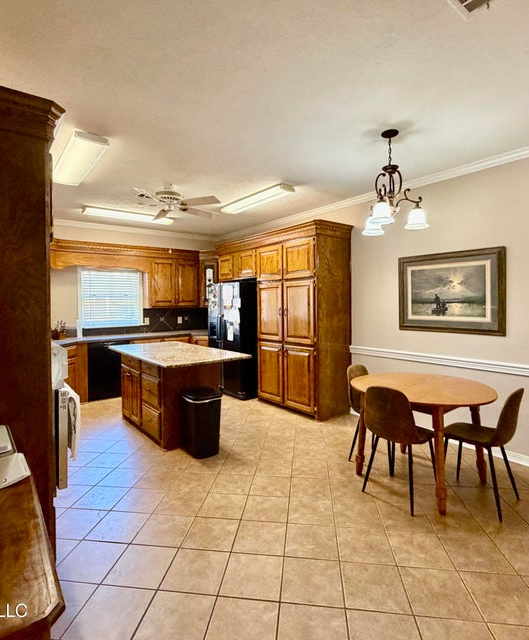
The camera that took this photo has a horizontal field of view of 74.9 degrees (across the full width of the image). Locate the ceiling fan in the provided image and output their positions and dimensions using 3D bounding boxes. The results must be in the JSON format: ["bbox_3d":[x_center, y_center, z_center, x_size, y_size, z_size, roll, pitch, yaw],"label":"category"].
[{"bbox_3d":[-0.999,-1.298,3.643,1.296,0.288,1.296,-3,4,-38],"label":"ceiling fan"}]

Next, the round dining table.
[{"bbox_3d":[1.259,0.907,2.784,1.025,0.763,1.025,-1,3,0],"label":"round dining table"}]

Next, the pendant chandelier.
[{"bbox_3d":[0.936,-1.049,2.594,0.554,0.730,0.554,-3,4,-38],"label":"pendant chandelier"}]

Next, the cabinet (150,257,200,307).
[{"bbox_3d":[-1.663,-0.642,6.143,0.922,0.803,0.367,-3,4,-38],"label":"cabinet"}]

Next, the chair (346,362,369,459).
[{"bbox_3d":[1.025,0.849,3.074,0.446,0.857,0.526,-3,4,-38],"label":"chair"}]

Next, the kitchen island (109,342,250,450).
[{"bbox_3d":[-1.110,0.810,4.234,0.965,0.875,1.915,-3,4,-38],"label":"kitchen island"}]

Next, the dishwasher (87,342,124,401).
[{"bbox_3d":[-2.516,0.765,5.494,0.598,0.878,0.554,-3,4,-38],"label":"dishwasher"}]

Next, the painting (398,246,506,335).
[{"bbox_3d":[1.809,-0.269,3.441,0.042,0.796,1.014,-3,4,-38],"label":"painting"}]

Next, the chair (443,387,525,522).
[{"bbox_3d":[1.560,0.868,2.487,0.446,0.864,0.526,-3,4,-38],"label":"chair"}]

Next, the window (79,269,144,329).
[{"bbox_3d":[-2.493,-0.353,5.712,0.994,0.943,0.086,-3,4,-38],"label":"window"}]

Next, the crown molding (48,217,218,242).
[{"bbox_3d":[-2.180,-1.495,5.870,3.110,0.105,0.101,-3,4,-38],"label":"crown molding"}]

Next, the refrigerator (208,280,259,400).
[{"bbox_3d":[-0.364,0.280,5.645,0.727,1.778,0.943,-3,4,-38],"label":"refrigerator"}]

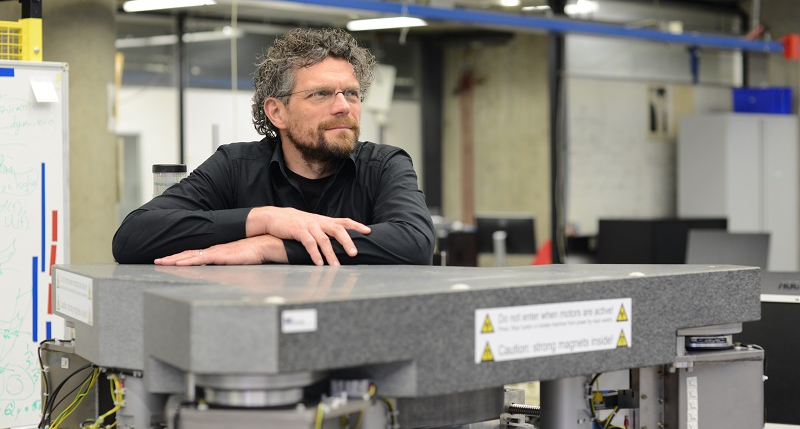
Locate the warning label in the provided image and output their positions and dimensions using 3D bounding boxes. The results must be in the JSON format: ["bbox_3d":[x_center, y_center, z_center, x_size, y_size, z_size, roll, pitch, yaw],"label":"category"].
[{"bbox_3d":[0.256,0.186,3.066,0.003,0.084,0.422,1,2,41],"label":"warning label"}]

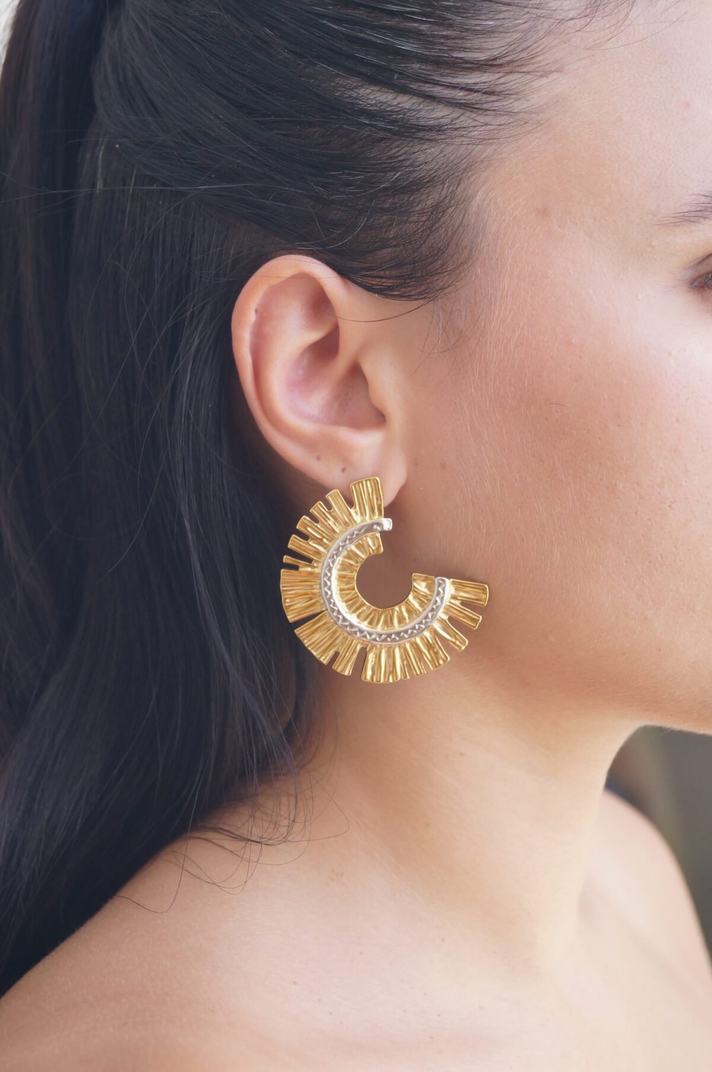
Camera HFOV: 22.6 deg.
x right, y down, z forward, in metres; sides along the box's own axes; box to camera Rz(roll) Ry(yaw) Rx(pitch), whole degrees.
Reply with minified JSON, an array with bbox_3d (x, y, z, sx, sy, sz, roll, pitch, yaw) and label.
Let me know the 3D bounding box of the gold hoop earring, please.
[{"bbox_3d":[0.007,0.011,0.435,0.051,0.051,0.006,0,1,-5],"label":"gold hoop earring"}]

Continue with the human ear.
[{"bbox_3d":[-0.009,-0.037,0.436,0.037,0.064,0.023,-13,2,-11],"label":"human ear"}]

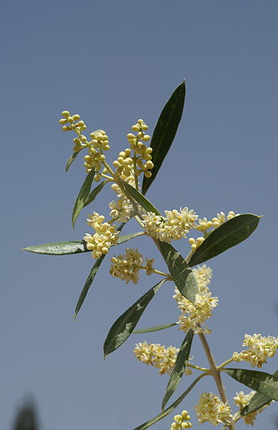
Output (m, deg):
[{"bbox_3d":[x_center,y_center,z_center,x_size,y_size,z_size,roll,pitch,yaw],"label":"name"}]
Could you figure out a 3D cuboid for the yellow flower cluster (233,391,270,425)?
[{"bbox_3d":[0.056,0.097,0.447,0.019,0.017,0.018,0,-18,0],"label":"yellow flower cluster"}]

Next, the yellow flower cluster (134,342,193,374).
[{"bbox_3d":[0.013,0.074,0.460,0.031,0.012,0.013,17,0,0],"label":"yellow flower cluster"}]

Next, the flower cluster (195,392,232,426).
[{"bbox_3d":[0.037,0.096,0.440,0.018,0.017,0.018,0,-18,0],"label":"flower cluster"}]

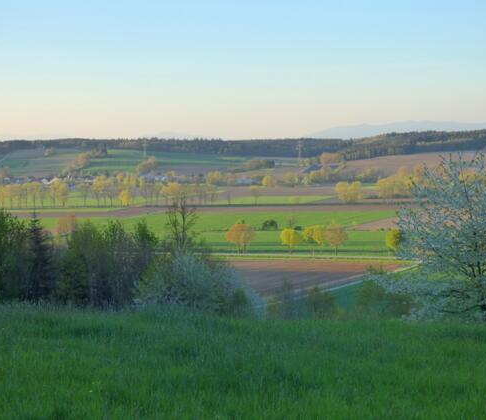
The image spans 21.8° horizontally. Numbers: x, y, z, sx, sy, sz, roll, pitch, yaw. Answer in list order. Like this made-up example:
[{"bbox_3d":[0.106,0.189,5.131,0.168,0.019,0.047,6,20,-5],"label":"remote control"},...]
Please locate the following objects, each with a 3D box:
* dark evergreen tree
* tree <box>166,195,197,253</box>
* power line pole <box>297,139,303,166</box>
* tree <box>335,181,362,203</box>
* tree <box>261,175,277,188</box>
[{"bbox_3d":[-10.430,2.520,65.000,1.650,4.690,1.600,0,3,0],"label":"dark evergreen tree"},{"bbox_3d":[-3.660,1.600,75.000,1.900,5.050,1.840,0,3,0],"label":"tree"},{"bbox_3d":[54.680,-54.680,1200.000,5.710,26.630,4.500,0,3,0],"label":"power line pole"},{"bbox_3d":[53.510,-9.260,640.000,13.190,11.410,12.790,0,3,0],"label":"tree"},{"bbox_3d":[17.430,-18.750,830.000,10.520,9.210,10.210,0,3,0],"label":"tree"}]

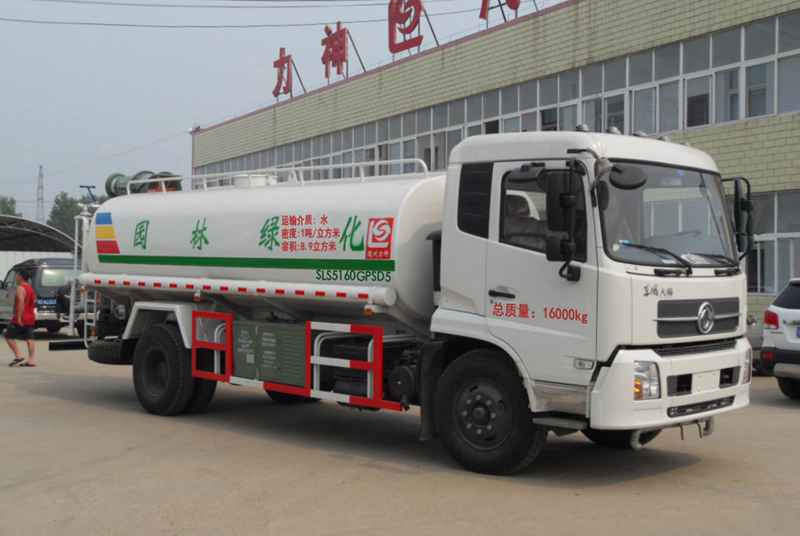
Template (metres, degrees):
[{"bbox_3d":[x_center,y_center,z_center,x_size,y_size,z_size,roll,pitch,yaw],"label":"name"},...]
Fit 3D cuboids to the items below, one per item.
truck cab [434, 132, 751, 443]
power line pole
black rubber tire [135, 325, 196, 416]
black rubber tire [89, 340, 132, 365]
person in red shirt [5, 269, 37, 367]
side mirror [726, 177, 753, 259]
[{"bbox_3d":[1.749,0.086,8.785,2.030,2.430,2.360,1,0,44],"label":"truck cab"},{"bbox_3d":[-108.630,-15.664,298.218,3.400,30.000,3.400,1,0,-29],"label":"power line pole"},{"bbox_3d":[-2.750,1.168,11.559,1.040,1.040,0.270,1,0,44],"label":"black rubber tire"},{"bbox_3d":[-3.571,1.088,12.976,1.040,0.270,1.040,1,0,44],"label":"black rubber tire"},{"bbox_3d":[-6.454,0.842,16.900,0.450,1.630,0.470,1,0,19],"label":"person in red shirt"},{"bbox_3d":[3.180,-0.464,9.289,0.140,0.730,0.220,1,0,44],"label":"side mirror"}]

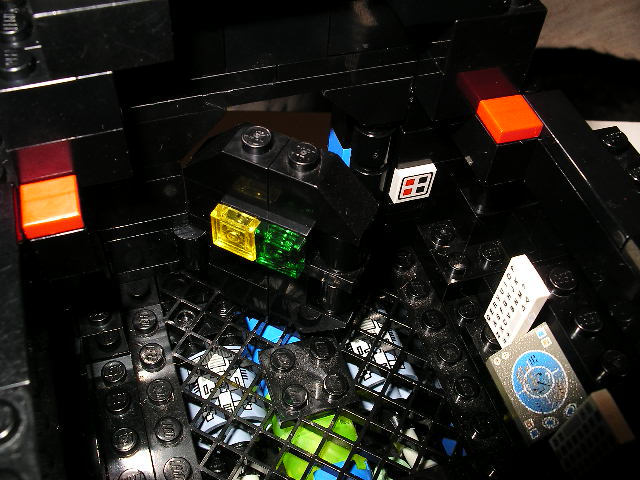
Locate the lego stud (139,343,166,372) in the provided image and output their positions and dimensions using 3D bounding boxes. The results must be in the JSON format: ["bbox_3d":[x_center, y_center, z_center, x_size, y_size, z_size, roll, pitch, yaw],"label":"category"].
[{"bbox_3d":[-0.032,0.022,0.132,0.005,0.002,0.005,-13,54,-14],"label":"lego stud"}]

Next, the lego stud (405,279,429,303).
[{"bbox_3d":[0.021,0.011,0.146,0.005,0.002,0.005,2,52,-3],"label":"lego stud"}]

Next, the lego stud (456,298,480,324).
[{"bbox_3d":[0.031,0.015,0.142,0.005,0.002,0.005,2,52,-3],"label":"lego stud"}]

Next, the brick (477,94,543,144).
[{"bbox_3d":[0.033,-0.021,0.118,0.008,0.003,0.008,-13,54,-14],"label":"brick"}]

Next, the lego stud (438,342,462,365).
[{"bbox_3d":[0.026,0.023,0.136,0.005,0.002,0.005,2,52,-3],"label":"lego stud"}]

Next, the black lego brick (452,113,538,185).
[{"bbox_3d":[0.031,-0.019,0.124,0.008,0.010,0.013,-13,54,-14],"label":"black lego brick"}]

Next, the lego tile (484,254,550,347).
[{"bbox_3d":[0.031,0.010,0.111,0.003,0.016,0.008,-13,54,-14],"label":"lego tile"}]

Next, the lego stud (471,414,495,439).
[{"bbox_3d":[0.030,0.035,0.127,0.005,0.002,0.005,2,52,-3],"label":"lego stud"}]

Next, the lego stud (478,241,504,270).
[{"bbox_3d":[0.036,0.003,0.144,0.005,0.002,0.005,-13,54,-14],"label":"lego stud"}]

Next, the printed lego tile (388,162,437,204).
[{"bbox_3d":[0.019,-0.012,0.143,0.008,0.008,0.003,-13,54,-14],"label":"printed lego tile"}]

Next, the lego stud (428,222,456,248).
[{"bbox_3d":[0.027,-0.001,0.149,0.005,0.002,0.005,-13,54,-14],"label":"lego stud"}]

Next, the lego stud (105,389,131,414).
[{"bbox_3d":[-0.037,0.031,0.127,0.005,0.002,0.005,-13,54,-14],"label":"lego stud"}]

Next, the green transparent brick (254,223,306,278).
[{"bbox_3d":[-0.006,0.002,0.114,0.008,0.008,0.003,21,54,12],"label":"green transparent brick"}]

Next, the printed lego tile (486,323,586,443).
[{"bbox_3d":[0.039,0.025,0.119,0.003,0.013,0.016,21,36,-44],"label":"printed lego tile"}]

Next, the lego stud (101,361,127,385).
[{"bbox_3d":[-0.040,0.026,0.132,0.005,0.002,0.005,-13,54,-14],"label":"lego stud"}]

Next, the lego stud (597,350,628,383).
[{"bbox_3d":[0.047,0.020,0.110,0.005,0.002,0.005,2,52,-3],"label":"lego stud"}]

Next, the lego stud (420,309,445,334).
[{"bbox_3d":[0.023,0.017,0.140,0.005,0.002,0.005,2,52,-3],"label":"lego stud"}]

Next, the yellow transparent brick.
[{"bbox_3d":[-0.014,-0.001,0.116,0.008,0.008,0.003,21,54,12],"label":"yellow transparent brick"}]

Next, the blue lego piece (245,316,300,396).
[{"bbox_3d":[-0.011,0.026,0.153,0.010,0.010,0.015,-13,54,-14],"label":"blue lego piece"}]

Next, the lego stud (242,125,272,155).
[{"bbox_3d":[-0.010,-0.015,0.106,0.005,0.002,0.005,2,52,-3],"label":"lego stud"}]

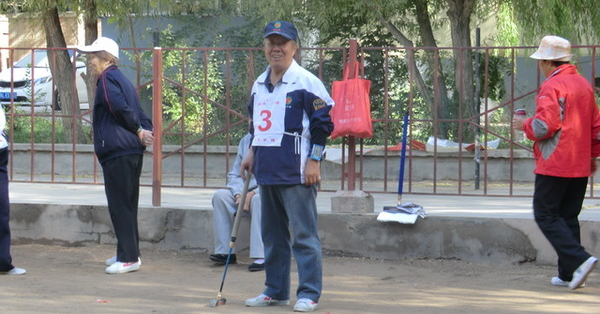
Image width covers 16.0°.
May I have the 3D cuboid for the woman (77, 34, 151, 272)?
[{"bbox_3d":[-1.272,-0.025,14.700,0.500,1.600,0.470,1,3,6],"label":"woman"}]

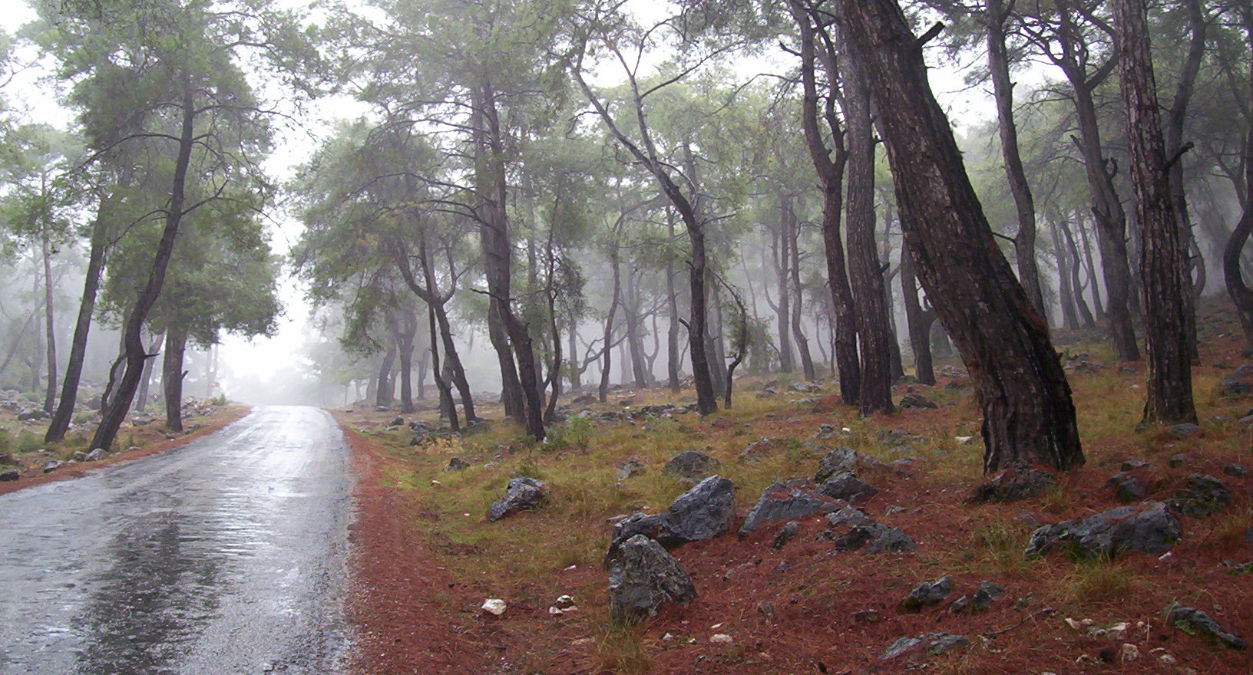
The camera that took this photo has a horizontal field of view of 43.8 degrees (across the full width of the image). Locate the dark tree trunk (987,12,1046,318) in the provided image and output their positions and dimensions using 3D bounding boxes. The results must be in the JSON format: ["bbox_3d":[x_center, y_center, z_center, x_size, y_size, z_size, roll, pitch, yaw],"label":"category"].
[{"bbox_3d":[5.667,-2.295,22.500,0.941,4.799,0.650,0,-2,0],"label":"dark tree trunk"}]

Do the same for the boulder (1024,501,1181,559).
[{"bbox_3d":[2.625,1.066,8.600,0.830,0.290,0.480,0,-2,0],"label":"boulder"}]

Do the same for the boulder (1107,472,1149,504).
[{"bbox_3d":[3.013,0.909,9.400,0.249,0.195,0.240,0,-2,0],"label":"boulder"}]

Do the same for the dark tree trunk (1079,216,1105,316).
[{"bbox_3d":[15.198,-2.337,51.000,0.864,3.426,0.500,0,-2,0],"label":"dark tree trunk"}]

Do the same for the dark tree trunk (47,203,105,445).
[{"bbox_3d":[-13.009,-0.378,37.000,0.500,5.730,0.470,10,-2,0],"label":"dark tree trunk"}]

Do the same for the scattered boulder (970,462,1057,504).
[{"bbox_3d":[2.857,1.072,11.500,0.642,0.260,0.500,0,-2,0],"label":"scattered boulder"}]

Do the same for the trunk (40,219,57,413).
[{"bbox_3d":[-19.280,-0.740,52.000,0.420,6.604,0.400,-2,-2,0],"label":"trunk"}]

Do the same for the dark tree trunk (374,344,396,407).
[{"bbox_3d":[-8.987,1.402,58.000,0.837,2.403,0.700,0,-2,0],"label":"dark tree trunk"}]

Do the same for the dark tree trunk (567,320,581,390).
[{"bbox_3d":[-1.812,0.609,54.000,0.380,2.408,0.360,-2,-2,0],"label":"dark tree trunk"}]

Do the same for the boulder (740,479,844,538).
[{"bbox_3d":[1.223,1.260,11.500,0.783,0.360,0.600,0,-2,0],"label":"boulder"}]

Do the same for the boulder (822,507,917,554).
[{"bbox_3d":[1.543,1.227,9.900,0.590,0.280,0.450,0,-2,0],"label":"boulder"}]

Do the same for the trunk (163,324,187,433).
[{"bbox_3d":[-12.160,1.107,42.000,0.632,2.927,0.600,0,-2,0],"label":"trunk"}]

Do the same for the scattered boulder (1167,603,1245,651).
[{"bbox_3d":[2.336,1.173,6.300,0.320,0.170,0.220,0,-2,0],"label":"scattered boulder"}]

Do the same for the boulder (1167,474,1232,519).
[{"bbox_3d":[3.232,0.898,8.800,0.357,0.254,0.320,0,-2,0],"label":"boulder"}]

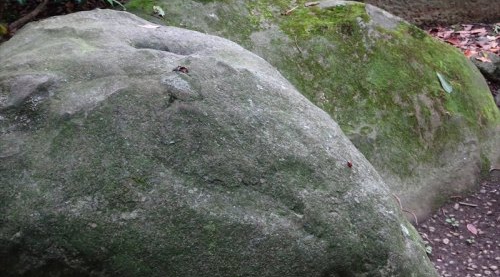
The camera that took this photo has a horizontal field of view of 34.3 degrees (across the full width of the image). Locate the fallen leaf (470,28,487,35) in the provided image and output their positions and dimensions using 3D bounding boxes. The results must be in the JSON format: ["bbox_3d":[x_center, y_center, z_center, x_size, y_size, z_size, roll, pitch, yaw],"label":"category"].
[{"bbox_3d":[1.375,-0.644,4.869,0.110,0.025,0.060,-11,25,-20],"label":"fallen leaf"}]

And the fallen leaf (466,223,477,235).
[{"bbox_3d":[0.780,0.319,2.837,0.034,0.010,0.076,-7,24,-11],"label":"fallen leaf"}]

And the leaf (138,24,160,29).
[{"bbox_3d":[-0.330,-0.367,2.655,0.073,0.012,0.035,-2,24,0],"label":"leaf"}]

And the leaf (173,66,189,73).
[{"bbox_3d":[-0.201,-0.200,2.343,0.046,0.018,0.030,3,24,9],"label":"leaf"}]

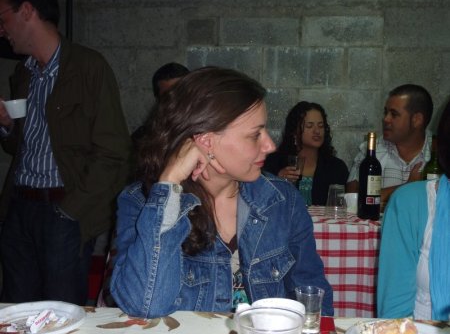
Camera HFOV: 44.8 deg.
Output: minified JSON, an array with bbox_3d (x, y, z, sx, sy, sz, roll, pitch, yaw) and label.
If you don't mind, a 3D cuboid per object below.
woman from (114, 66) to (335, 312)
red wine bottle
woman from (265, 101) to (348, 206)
[{"bbox_3d":[-0.005,0.400,1.120,0.480,1.210,0.660,-1,5,-7],"label":"woman"},{"bbox_3d":[0.505,0.029,1.890,0.075,0.298,0.075,0,5,0],"label":"red wine bottle"},{"bbox_3d":[0.352,0.300,2.430,0.460,1.190,0.660,0,5,5],"label":"woman"}]

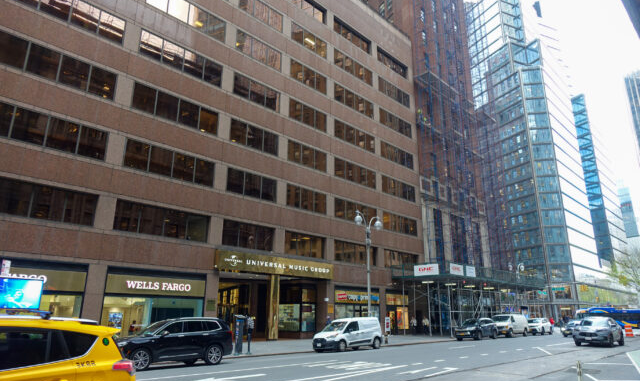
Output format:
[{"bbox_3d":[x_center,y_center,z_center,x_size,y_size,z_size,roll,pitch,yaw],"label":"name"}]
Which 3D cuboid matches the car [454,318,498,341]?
[{"bbox_3d":[13.243,11.634,35.924,1.920,1.730,4.780,-15,-23,43],"label":"car"}]

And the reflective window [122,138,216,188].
[{"bbox_3d":[-9.410,-1.616,27.276,0.200,1.803,6.091,-15,-23,43],"label":"reflective window"}]

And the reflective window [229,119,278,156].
[{"bbox_3d":[-5.117,-4.133,33.824,4.605,1.825,0.200,16,-23,-42],"label":"reflective window"}]

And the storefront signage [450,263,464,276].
[{"bbox_3d":[12.817,7.395,39.749,2.479,0.947,0.060,16,-23,-42],"label":"storefront signage"}]

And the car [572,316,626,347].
[{"bbox_3d":[16.920,8.549,25.908,1.900,1.690,4.630,-15,-22,42],"label":"car"}]

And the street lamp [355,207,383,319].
[{"bbox_3d":[3.581,6.013,30.077,2.950,9.022,0.620,16,-23,-42],"label":"street lamp"}]

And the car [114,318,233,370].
[{"bbox_3d":[-5.743,5.835,16.489,4.930,1.740,1.950,16,-23,-42],"label":"car"}]

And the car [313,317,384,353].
[{"bbox_3d":[1.676,8.331,24.803,1.880,1.840,4.800,-15,-23,43],"label":"car"}]

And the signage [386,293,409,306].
[{"bbox_3d":[7.582,10.690,41.556,0.150,0.967,3.623,-15,-23,43],"label":"signage"}]

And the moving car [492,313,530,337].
[{"bbox_3d":[17.644,12.627,40.049,5.450,2.090,2.020,16,-23,-42],"label":"moving car"}]

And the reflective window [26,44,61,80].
[{"bbox_3d":[-14.774,-6.864,22.830,1.512,1.721,0.170,16,-23,-42],"label":"reflective window"}]

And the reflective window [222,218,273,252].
[{"bbox_3d":[-4.920,3.257,30.083,4.408,1.721,0.170,16,-23,-42],"label":"reflective window"}]

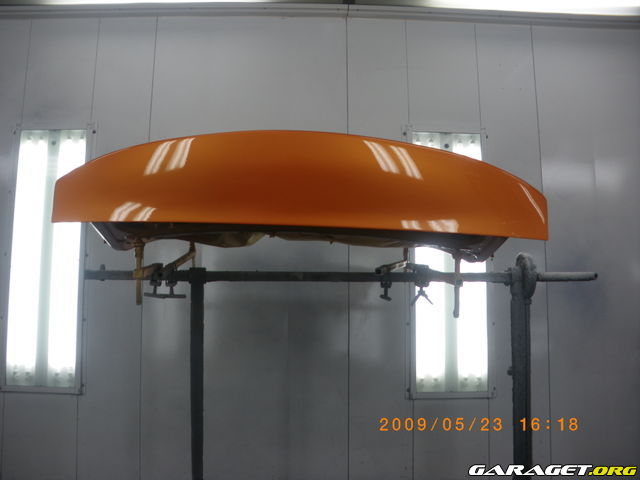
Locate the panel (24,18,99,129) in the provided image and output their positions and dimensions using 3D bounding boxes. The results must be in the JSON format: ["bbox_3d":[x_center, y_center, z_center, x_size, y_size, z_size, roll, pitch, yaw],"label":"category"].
[{"bbox_3d":[-1.290,-0.825,3.335,0.335,0.581,0.050,0,-8,-2],"label":"panel"}]

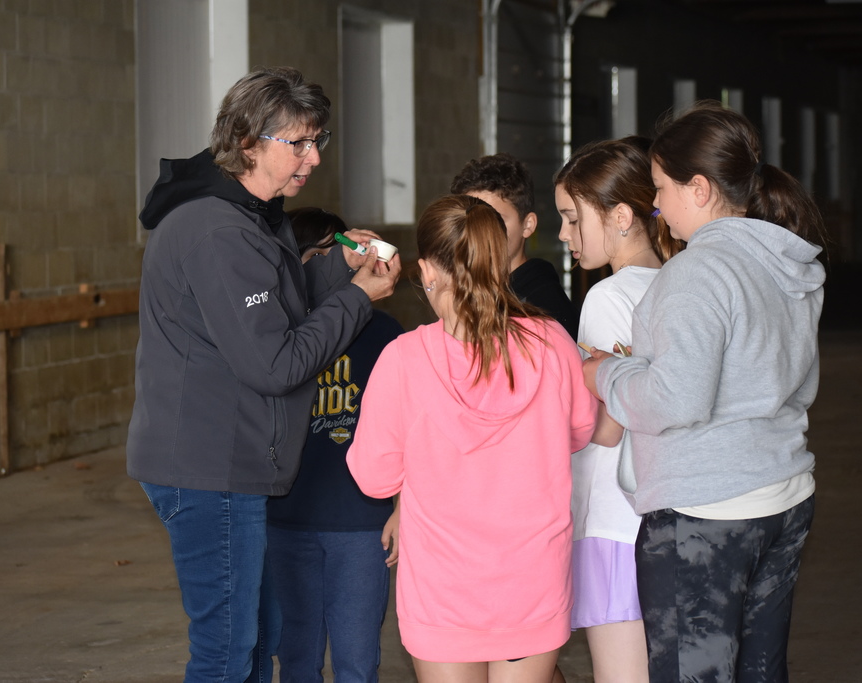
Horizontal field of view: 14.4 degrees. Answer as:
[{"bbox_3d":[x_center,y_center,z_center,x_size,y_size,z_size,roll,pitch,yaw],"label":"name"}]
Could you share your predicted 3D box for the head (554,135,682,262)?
[{"bbox_3d":[0.351,-0.263,6.400,0.215,0.230,0.165,-13,5,-11],"label":"head"}]

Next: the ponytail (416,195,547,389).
[{"bbox_3d":[0.087,-0.088,6.030,0.185,0.345,0.210,-1,3,-22],"label":"ponytail"}]

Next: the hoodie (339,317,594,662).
[{"bbox_3d":[0.072,0.266,6.100,0.420,0.610,0.310,-1,3,-12],"label":"hoodie"}]

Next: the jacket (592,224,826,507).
[{"bbox_3d":[0.507,0.043,6.170,0.350,0.540,0.420,1,3,24],"label":"jacket"}]

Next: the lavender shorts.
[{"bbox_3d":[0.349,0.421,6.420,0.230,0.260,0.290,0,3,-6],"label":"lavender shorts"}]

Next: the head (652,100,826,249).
[{"bbox_3d":[0.527,-0.287,5.870,0.280,0.245,0.185,-5,1,22],"label":"head"}]

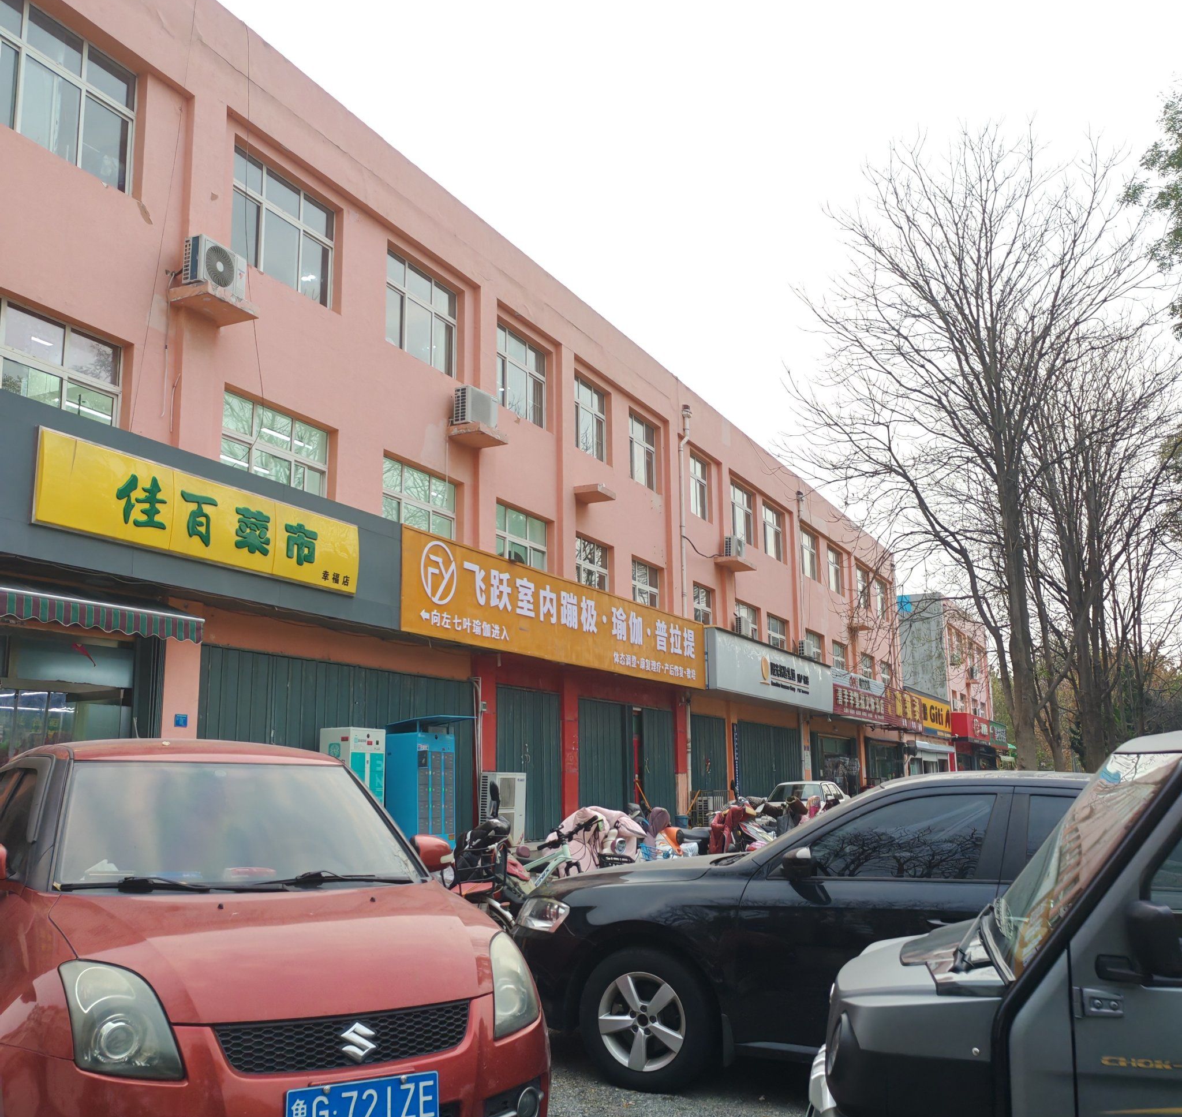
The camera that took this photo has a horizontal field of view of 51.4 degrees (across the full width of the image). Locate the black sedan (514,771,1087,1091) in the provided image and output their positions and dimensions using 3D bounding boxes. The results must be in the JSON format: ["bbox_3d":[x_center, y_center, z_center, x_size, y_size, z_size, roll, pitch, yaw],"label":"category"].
[{"bbox_3d":[1.831,1.682,5.834,4.570,1.470,1.770,-6,-12,24],"label":"black sedan"}]

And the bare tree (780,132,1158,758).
[{"bbox_3d":[7.546,-1.675,23.683,7.319,14.428,6.953,-1,-10,0],"label":"bare tree"}]

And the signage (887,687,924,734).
[{"bbox_3d":[13.371,6.564,52.611,0.250,1.475,8.245,-6,-12,24],"label":"signage"}]

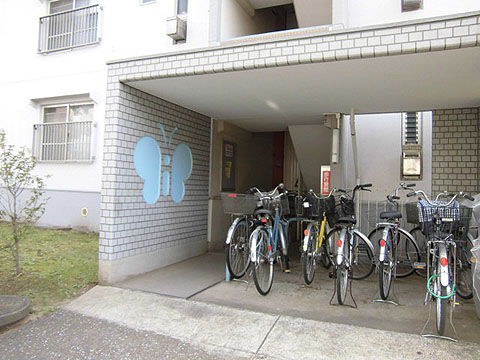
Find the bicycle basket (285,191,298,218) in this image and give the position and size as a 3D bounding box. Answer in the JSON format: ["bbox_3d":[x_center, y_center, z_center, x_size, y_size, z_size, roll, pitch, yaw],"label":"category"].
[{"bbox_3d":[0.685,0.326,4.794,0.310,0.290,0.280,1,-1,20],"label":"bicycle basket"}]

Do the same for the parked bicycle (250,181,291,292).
[{"bbox_3d":[0.463,0.611,4.091,0.580,1.100,1.770,1,-1,19],"label":"parked bicycle"}]

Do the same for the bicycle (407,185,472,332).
[{"bbox_3d":[1.730,0.643,3.155,0.600,1.080,1.770,1,-1,26],"label":"bicycle"}]

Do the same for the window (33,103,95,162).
[{"bbox_3d":[-4.000,-1.065,8.169,1.760,1.320,0.180,1,-1,24],"label":"window"}]

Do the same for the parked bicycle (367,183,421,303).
[{"bbox_3d":[1.592,0.636,3.926,0.630,1.120,1.680,1,-1,26],"label":"parked bicycle"}]

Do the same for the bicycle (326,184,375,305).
[{"bbox_3d":[1.114,0.621,3.760,0.620,1.110,1.680,1,-1,21],"label":"bicycle"}]

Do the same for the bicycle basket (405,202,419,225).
[{"bbox_3d":[2.124,0.410,4.413,0.270,0.260,0.340,2,-1,12],"label":"bicycle basket"}]

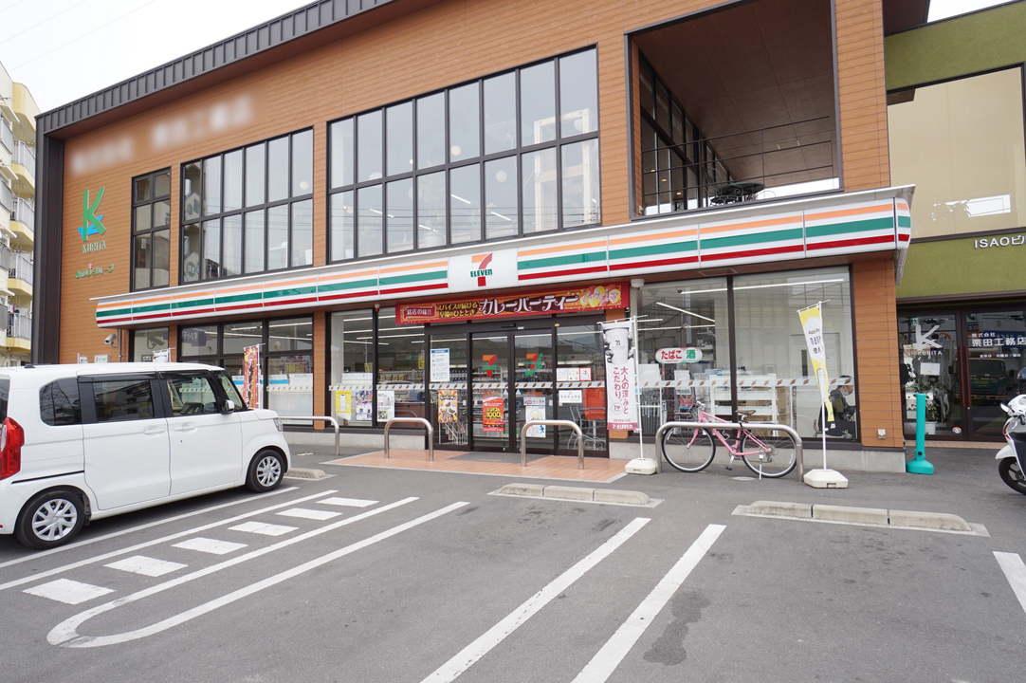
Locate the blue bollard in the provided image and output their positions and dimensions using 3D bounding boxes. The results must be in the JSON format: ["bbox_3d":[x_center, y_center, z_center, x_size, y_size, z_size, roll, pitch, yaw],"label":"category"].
[{"bbox_3d":[5.111,1.138,7.891,0.320,0.980,0.320,-3,-4,29],"label":"blue bollard"}]

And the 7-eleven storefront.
[{"bbox_3d":[-2.495,0.316,11.466,16.680,3.360,1.400,-3,-4,29],"label":"7-eleven storefront"}]

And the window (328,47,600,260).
[{"bbox_3d":[-1.198,-3.195,11.548,6.020,3.020,0.150,-3,-4,29],"label":"window"}]

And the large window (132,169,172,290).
[{"bbox_3d":[-9.218,-2.823,16.009,1.690,3.020,0.150,-3,-4,29],"label":"large window"}]

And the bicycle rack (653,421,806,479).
[{"bbox_3d":[2.732,1.403,8.038,1.810,0.670,0.075,-3,-4,29],"label":"bicycle rack"}]

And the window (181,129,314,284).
[{"bbox_3d":[-6.144,-2.961,14.299,4.580,3.030,0.150,-3,-4,29],"label":"window"}]

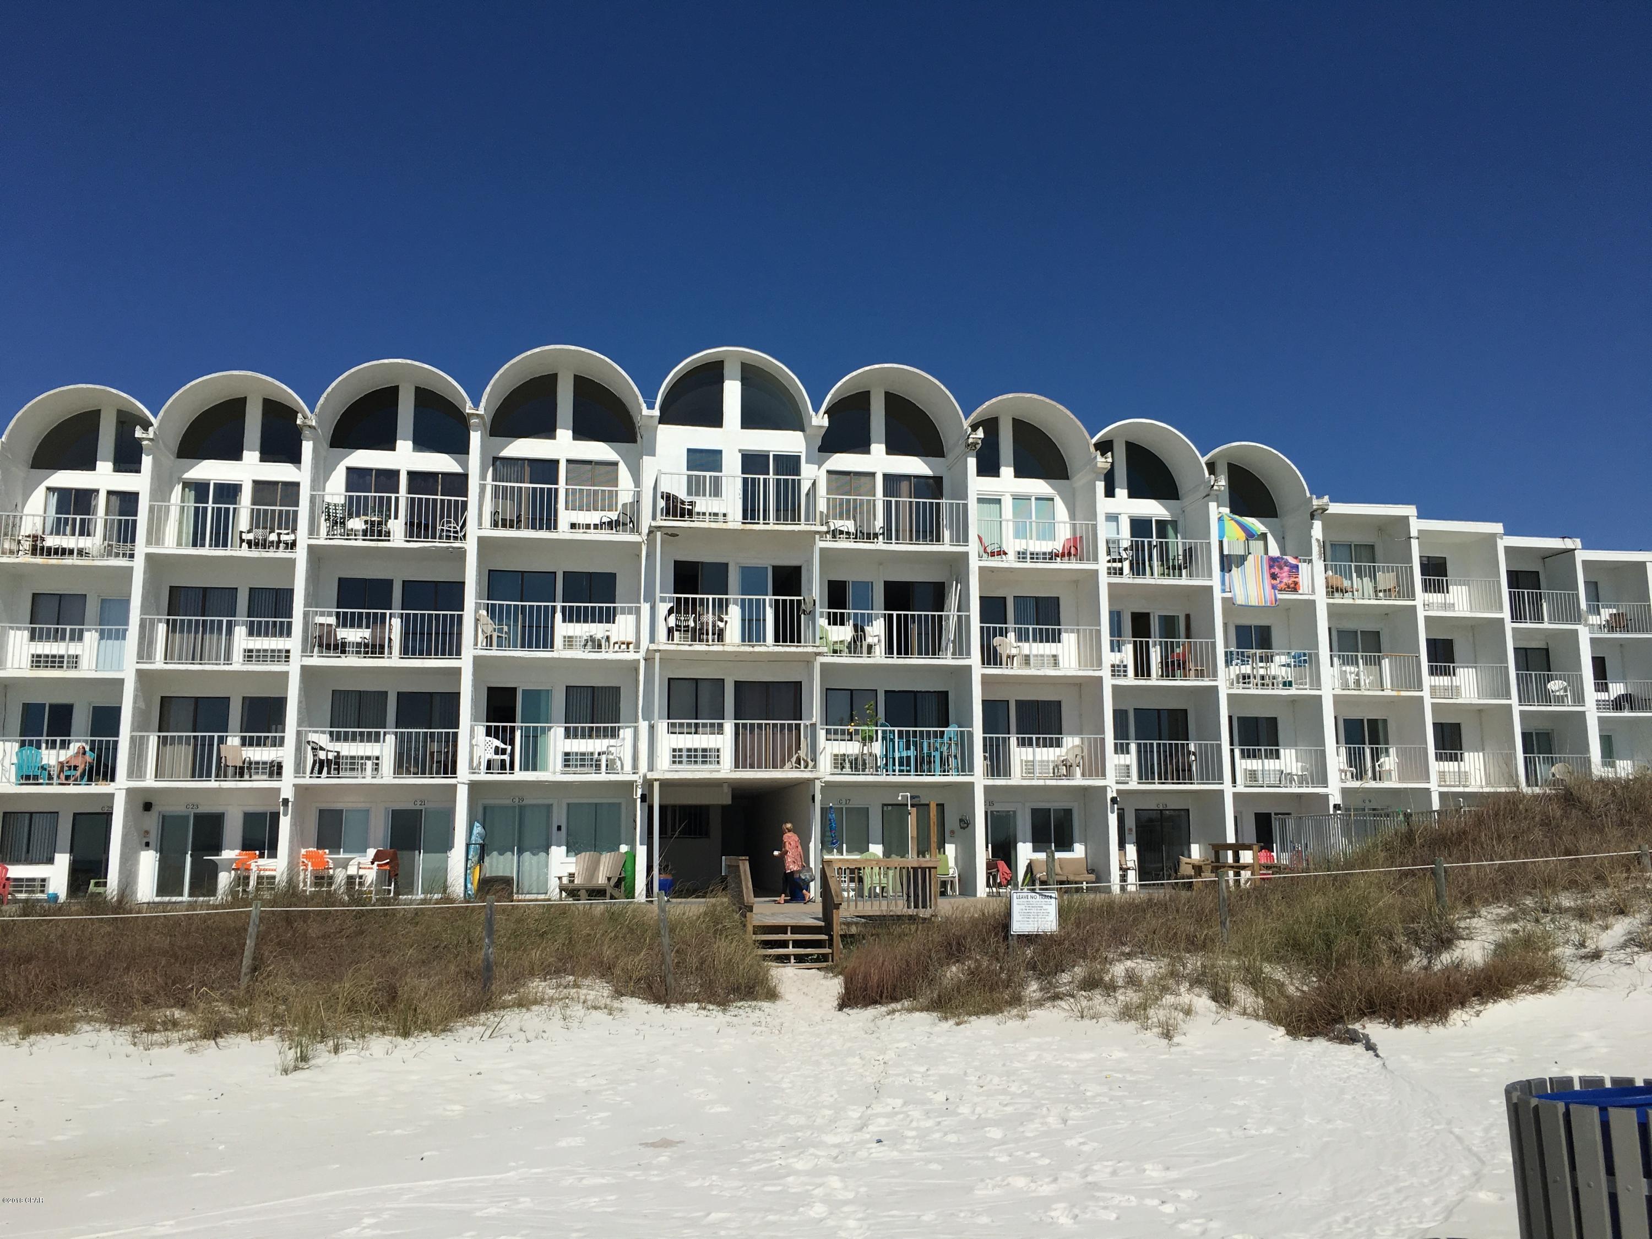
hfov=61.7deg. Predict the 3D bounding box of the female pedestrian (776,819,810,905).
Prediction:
[{"bbox_3d":[-0.663,4.808,27.359,0.600,1.588,0.540,-7,-12,31],"label":"female pedestrian"}]

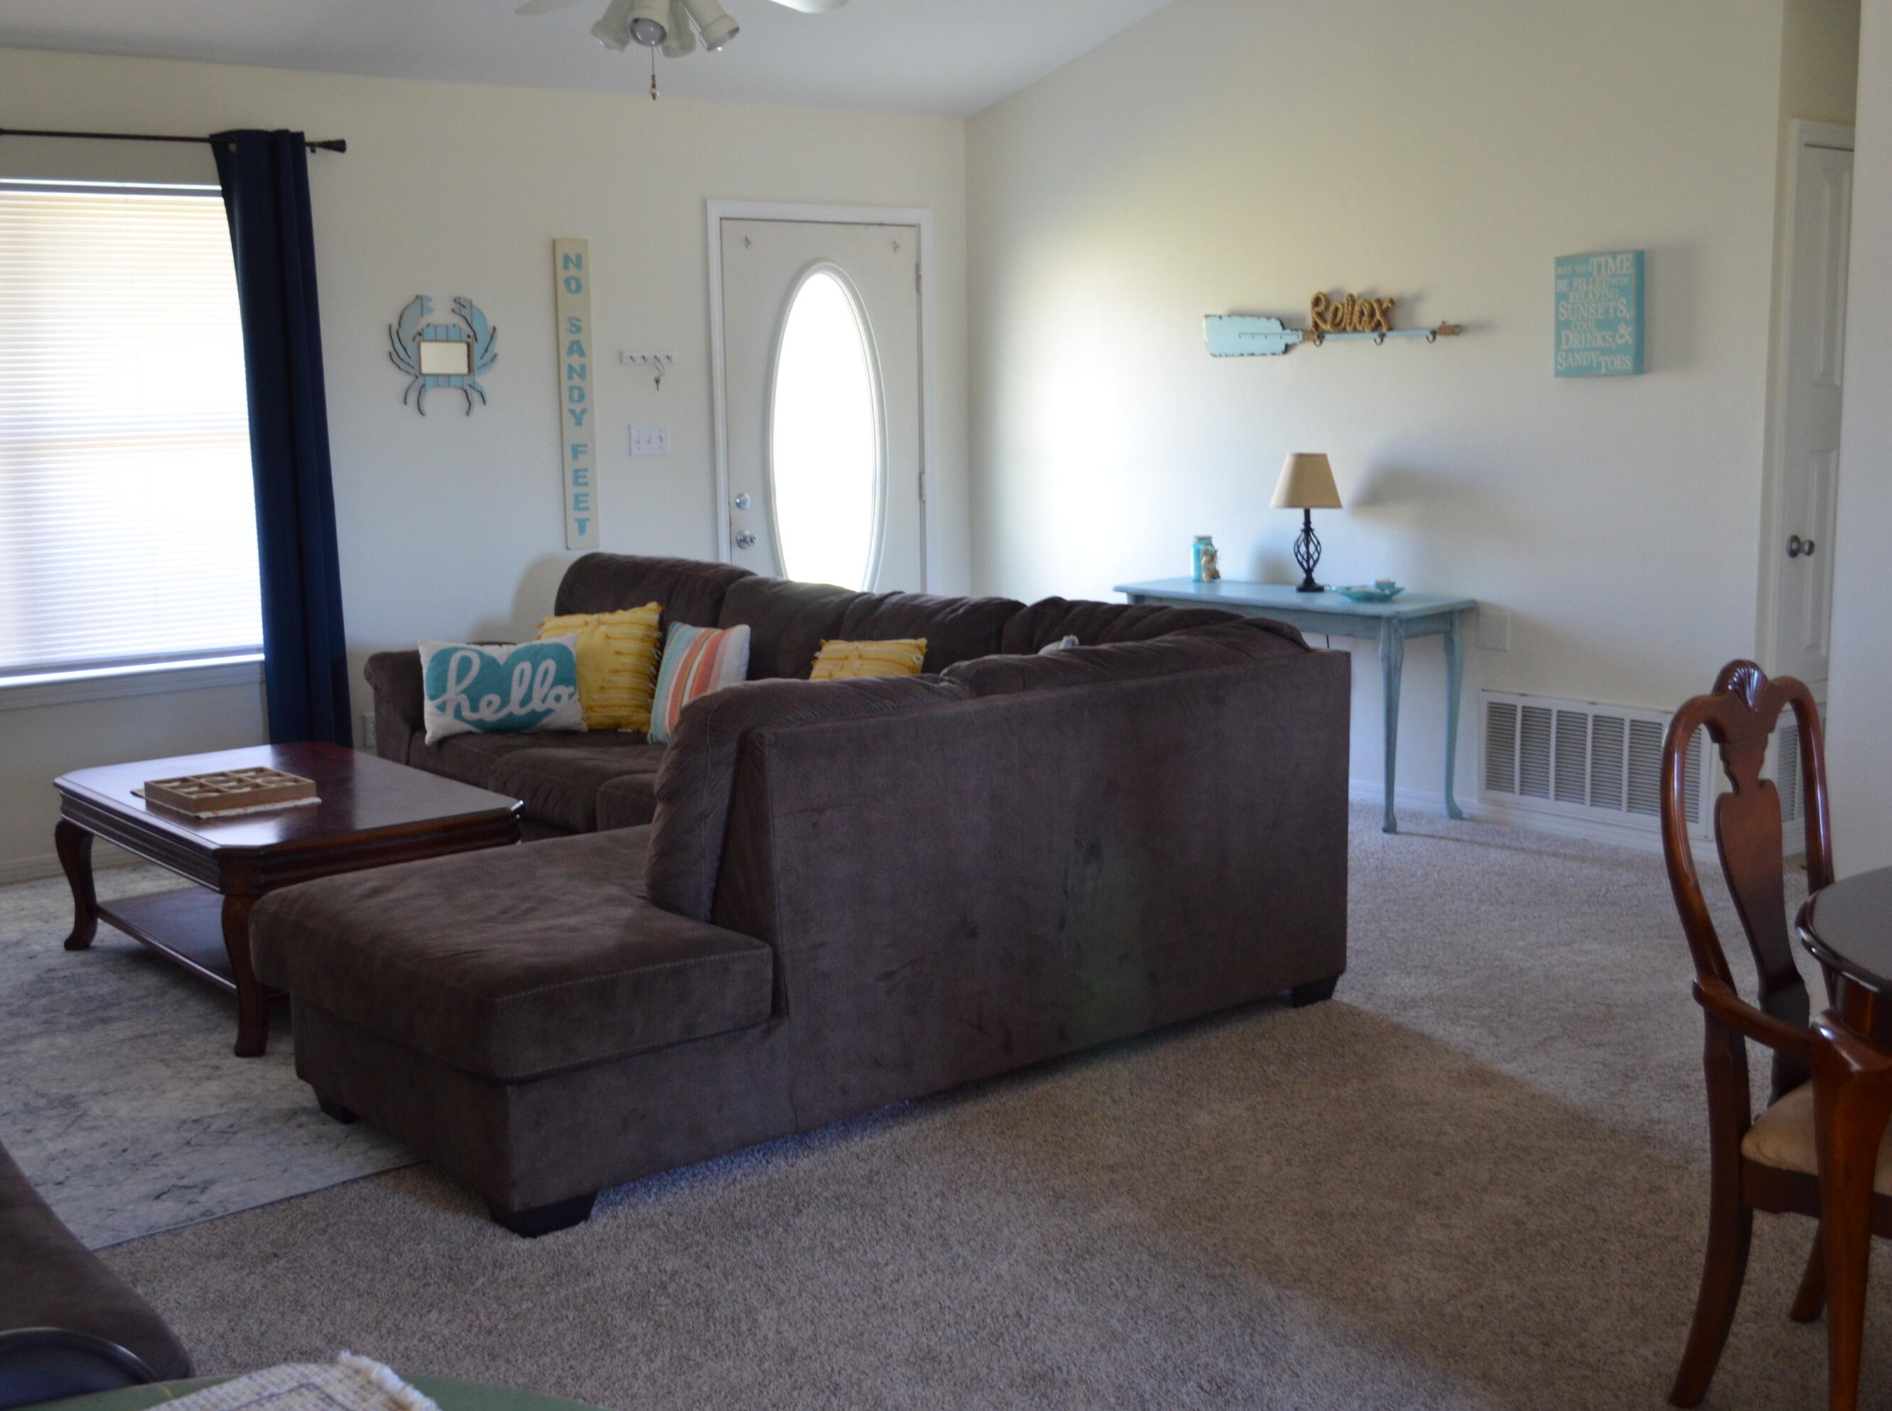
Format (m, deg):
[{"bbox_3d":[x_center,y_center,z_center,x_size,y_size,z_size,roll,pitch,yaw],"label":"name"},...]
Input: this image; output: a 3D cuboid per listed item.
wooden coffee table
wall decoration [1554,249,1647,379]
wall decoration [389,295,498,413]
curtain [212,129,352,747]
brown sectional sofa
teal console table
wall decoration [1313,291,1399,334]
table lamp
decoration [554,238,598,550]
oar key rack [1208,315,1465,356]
[{"bbox_3d":[-1.635,0.439,5.263,0.750,0.465,1.310,-8,12,-39],"label":"wooden coffee table"},{"bbox_3d":[1.920,-1.147,6.259,0.045,0.356,0.275,-8,12,-39],"label":"wall decoration"},{"bbox_3d":[-1.690,-1.181,7.169,0.400,0.401,0.035,-8,12,-38],"label":"wall decoration"},{"bbox_3d":[-2.104,-0.725,6.801,0.323,2.150,0.120,-8,12,-38],"label":"curtain"},{"bbox_3d":[-0.886,0.186,5.466,2.230,0.930,3.070,-8,12,-38],"label":"brown sectional sofa"},{"bbox_3d":[1.161,-0.023,7.203,0.410,0.720,1.250,-8,12,-38],"label":"teal console table"},{"bbox_3d":[1.324,-1.286,6.942,0.030,0.140,0.350,-8,12,-39],"label":"wall decoration"},{"bbox_3d":[1.207,-0.607,7.168,0.232,0.453,0.232,-1,9,0],"label":"table lamp"},{"bbox_3d":[-1.304,-1.090,7.506,0.142,1.079,0.025,-8,12,-38],"label":"decoration"},{"bbox_3d":[1.257,-1.233,7.050,0.050,0.142,1.110,-8,12,-39],"label":"oar key rack"}]

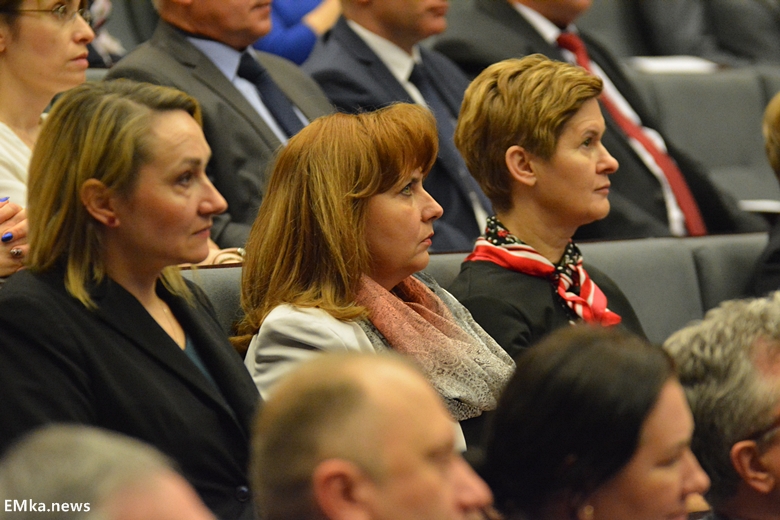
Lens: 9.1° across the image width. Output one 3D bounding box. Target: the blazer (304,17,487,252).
[{"bbox_3d":[0.080,-0.105,8.200,0.390,0.620,0.500,-7,-2,32],"label":"blazer"}]

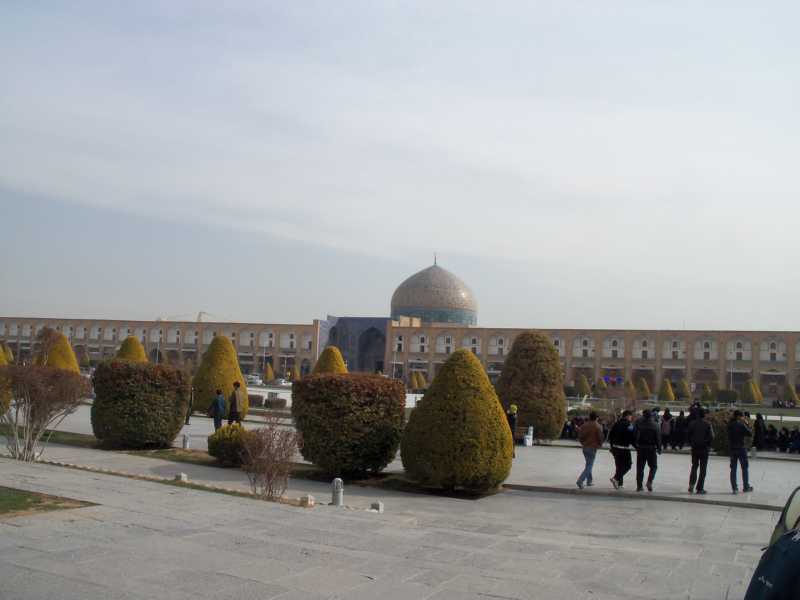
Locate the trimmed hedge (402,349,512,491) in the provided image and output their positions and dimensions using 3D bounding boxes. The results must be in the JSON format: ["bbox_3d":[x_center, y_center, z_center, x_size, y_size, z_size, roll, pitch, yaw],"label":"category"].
[{"bbox_3d":[1.166,2.422,16.700,2.250,2.800,2.250,2,-5,4],"label":"trimmed hedge"}]

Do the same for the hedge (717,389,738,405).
[{"bbox_3d":[40.487,12.199,100.000,2.700,2.000,2.700,0,-6,22],"label":"hedge"}]

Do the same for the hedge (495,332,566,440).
[{"bbox_3d":[4.953,3.250,30.700,2.700,4.050,2.700,2,-5,9],"label":"hedge"}]

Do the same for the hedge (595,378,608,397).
[{"bbox_3d":[27.900,12.406,112.000,1.950,2.750,1.950,1,-5,14],"label":"hedge"}]

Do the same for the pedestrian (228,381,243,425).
[{"bbox_3d":[-6.203,3.934,30.500,0.550,1.720,0.450,4,-5,-14],"label":"pedestrian"}]

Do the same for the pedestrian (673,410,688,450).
[{"bbox_3d":[11.116,5.163,32.000,0.520,1.540,0.420,-3,-7,45],"label":"pedestrian"}]

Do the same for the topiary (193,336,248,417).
[{"bbox_3d":[-7.878,3.408,35.500,2.450,3.550,2.450,4,-5,-12],"label":"topiary"}]

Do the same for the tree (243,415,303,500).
[{"bbox_3d":[-2.385,2.910,14.900,1.140,1.500,1.100,3,-5,0],"label":"tree"}]

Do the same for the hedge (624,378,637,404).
[{"bbox_3d":[27.926,10.983,98.000,1.600,3.000,1.600,1,-6,16],"label":"hedge"}]

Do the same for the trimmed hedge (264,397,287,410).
[{"bbox_3d":[-7.696,6.459,50.000,1.200,0.700,1.350,0,-6,27],"label":"trimmed hedge"}]

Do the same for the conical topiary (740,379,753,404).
[{"bbox_3d":[49.404,13.151,115.000,2.000,3.350,2.000,3,-5,0],"label":"conical topiary"}]

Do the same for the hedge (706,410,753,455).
[{"bbox_3d":[11.487,4.600,28.200,1.600,1.450,1.600,0,-6,22],"label":"hedge"}]

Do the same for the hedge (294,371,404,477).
[{"bbox_3d":[-1.216,2.940,19.100,2.600,2.320,2.550,3,-5,0],"label":"hedge"}]

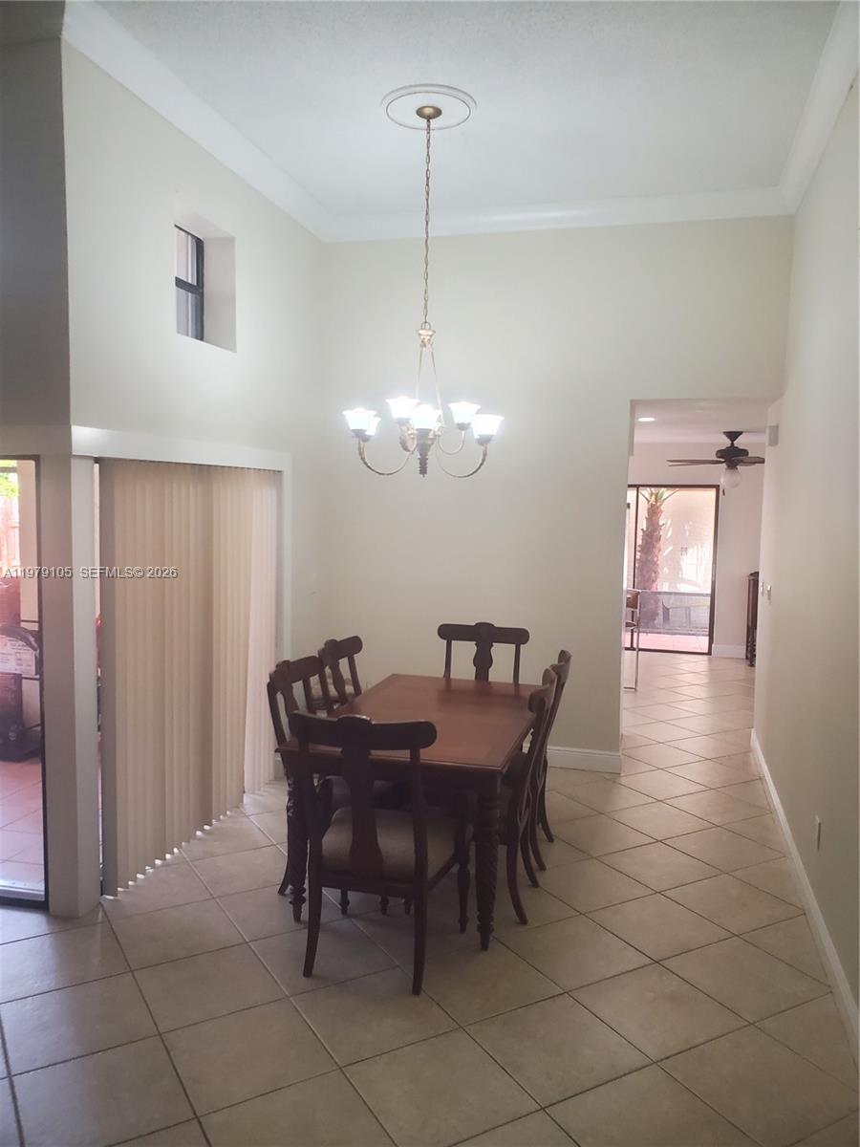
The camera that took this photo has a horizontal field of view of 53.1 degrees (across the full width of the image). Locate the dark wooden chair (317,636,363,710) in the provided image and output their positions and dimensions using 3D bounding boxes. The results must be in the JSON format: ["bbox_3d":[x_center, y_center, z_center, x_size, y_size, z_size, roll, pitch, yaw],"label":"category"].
[{"bbox_3d":[-0.248,0.887,4.701,0.612,1.036,0.566,2,5,17],"label":"dark wooden chair"}]

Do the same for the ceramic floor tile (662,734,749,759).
[{"bbox_3d":[2.064,1.301,6.426,0.452,0.010,0.452,-2,6,-30],"label":"ceramic floor tile"}]

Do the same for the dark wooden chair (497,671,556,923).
[{"bbox_3d":[0.244,0.957,3.889,0.612,1.036,0.566,2,5,14],"label":"dark wooden chair"}]

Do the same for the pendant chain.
[{"bbox_3d":[-0.016,-1.720,4.230,0.030,1.010,0.030,1,5,0],"label":"pendant chain"}]

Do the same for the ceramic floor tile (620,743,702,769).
[{"bbox_3d":[1.668,1.324,6.213,0.448,0.010,0.448,-2,5,-30],"label":"ceramic floor tile"}]

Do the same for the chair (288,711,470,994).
[{"bbox_3d":[-0.186,0.993,3.369,0.566,1.036,0.612,2,5,15],"label":"chair"}]

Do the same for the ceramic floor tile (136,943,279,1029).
[{"bbox_3d":[-0.819,1.524,3.187,0.449,0.010,0.449,-2,5,-30],"label":"ceramic floor tile"}]

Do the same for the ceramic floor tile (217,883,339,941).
[{"bbox_3d":[-0.652,1.487,3.832,0.452,0.010,0.452,-2,6,-30],"label":"ceramic floor tile"}]

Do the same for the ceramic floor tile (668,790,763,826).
[{"bbox_3d":[1.710,1.400,5.149,0.449,0.010,0.449,-2,5,-30],"label":"ceramic floor tile"}]

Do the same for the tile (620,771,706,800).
[{"bbox_3d":[1.498,1.373,5.592,0.448,0.010,0.448,-2,5,-30],"label":"tile"}]

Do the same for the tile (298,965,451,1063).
[{"bbox_3d":[-0.201,1.560,3.043,0.452,0.010,0.452,-2,6,-30],"label":"tile"}]

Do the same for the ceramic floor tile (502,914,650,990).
[{"bbox_3d":[0.591,1.533,3.501,0.448,0.010,0.448,-2,5,-30],"label":"ceramic floor tile"}]

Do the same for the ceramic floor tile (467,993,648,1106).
[{"bbox_3d":[0.417,1.566,2.852,0.449,0.010,0.449,-2,5,-30],"label":"ceramic floor tile"}]

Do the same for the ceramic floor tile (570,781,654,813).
[{"bbox_3d":[1.101,1.386,5.365,0.448,0.010,0.448,-2,5,-30],"label":"ceramic floor tile"}]

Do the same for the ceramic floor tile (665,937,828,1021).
[{"bbox_3d":[1.204,1.540,3.301,0.449,0.010,0.449,-2,5,-30],"label":"ceramic floor tile"}]

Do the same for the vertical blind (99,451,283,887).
[{"bbox_3d":[-1.197,0.404,4.632,0.100,1.970,1.810,2,5,15],"label":"vertical blind"}]

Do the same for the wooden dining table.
[{"bbox_3d":[0.028,1.066,4.305,0.965,0.766,1.640,2,5,15],"label":"wooden dining table"}]

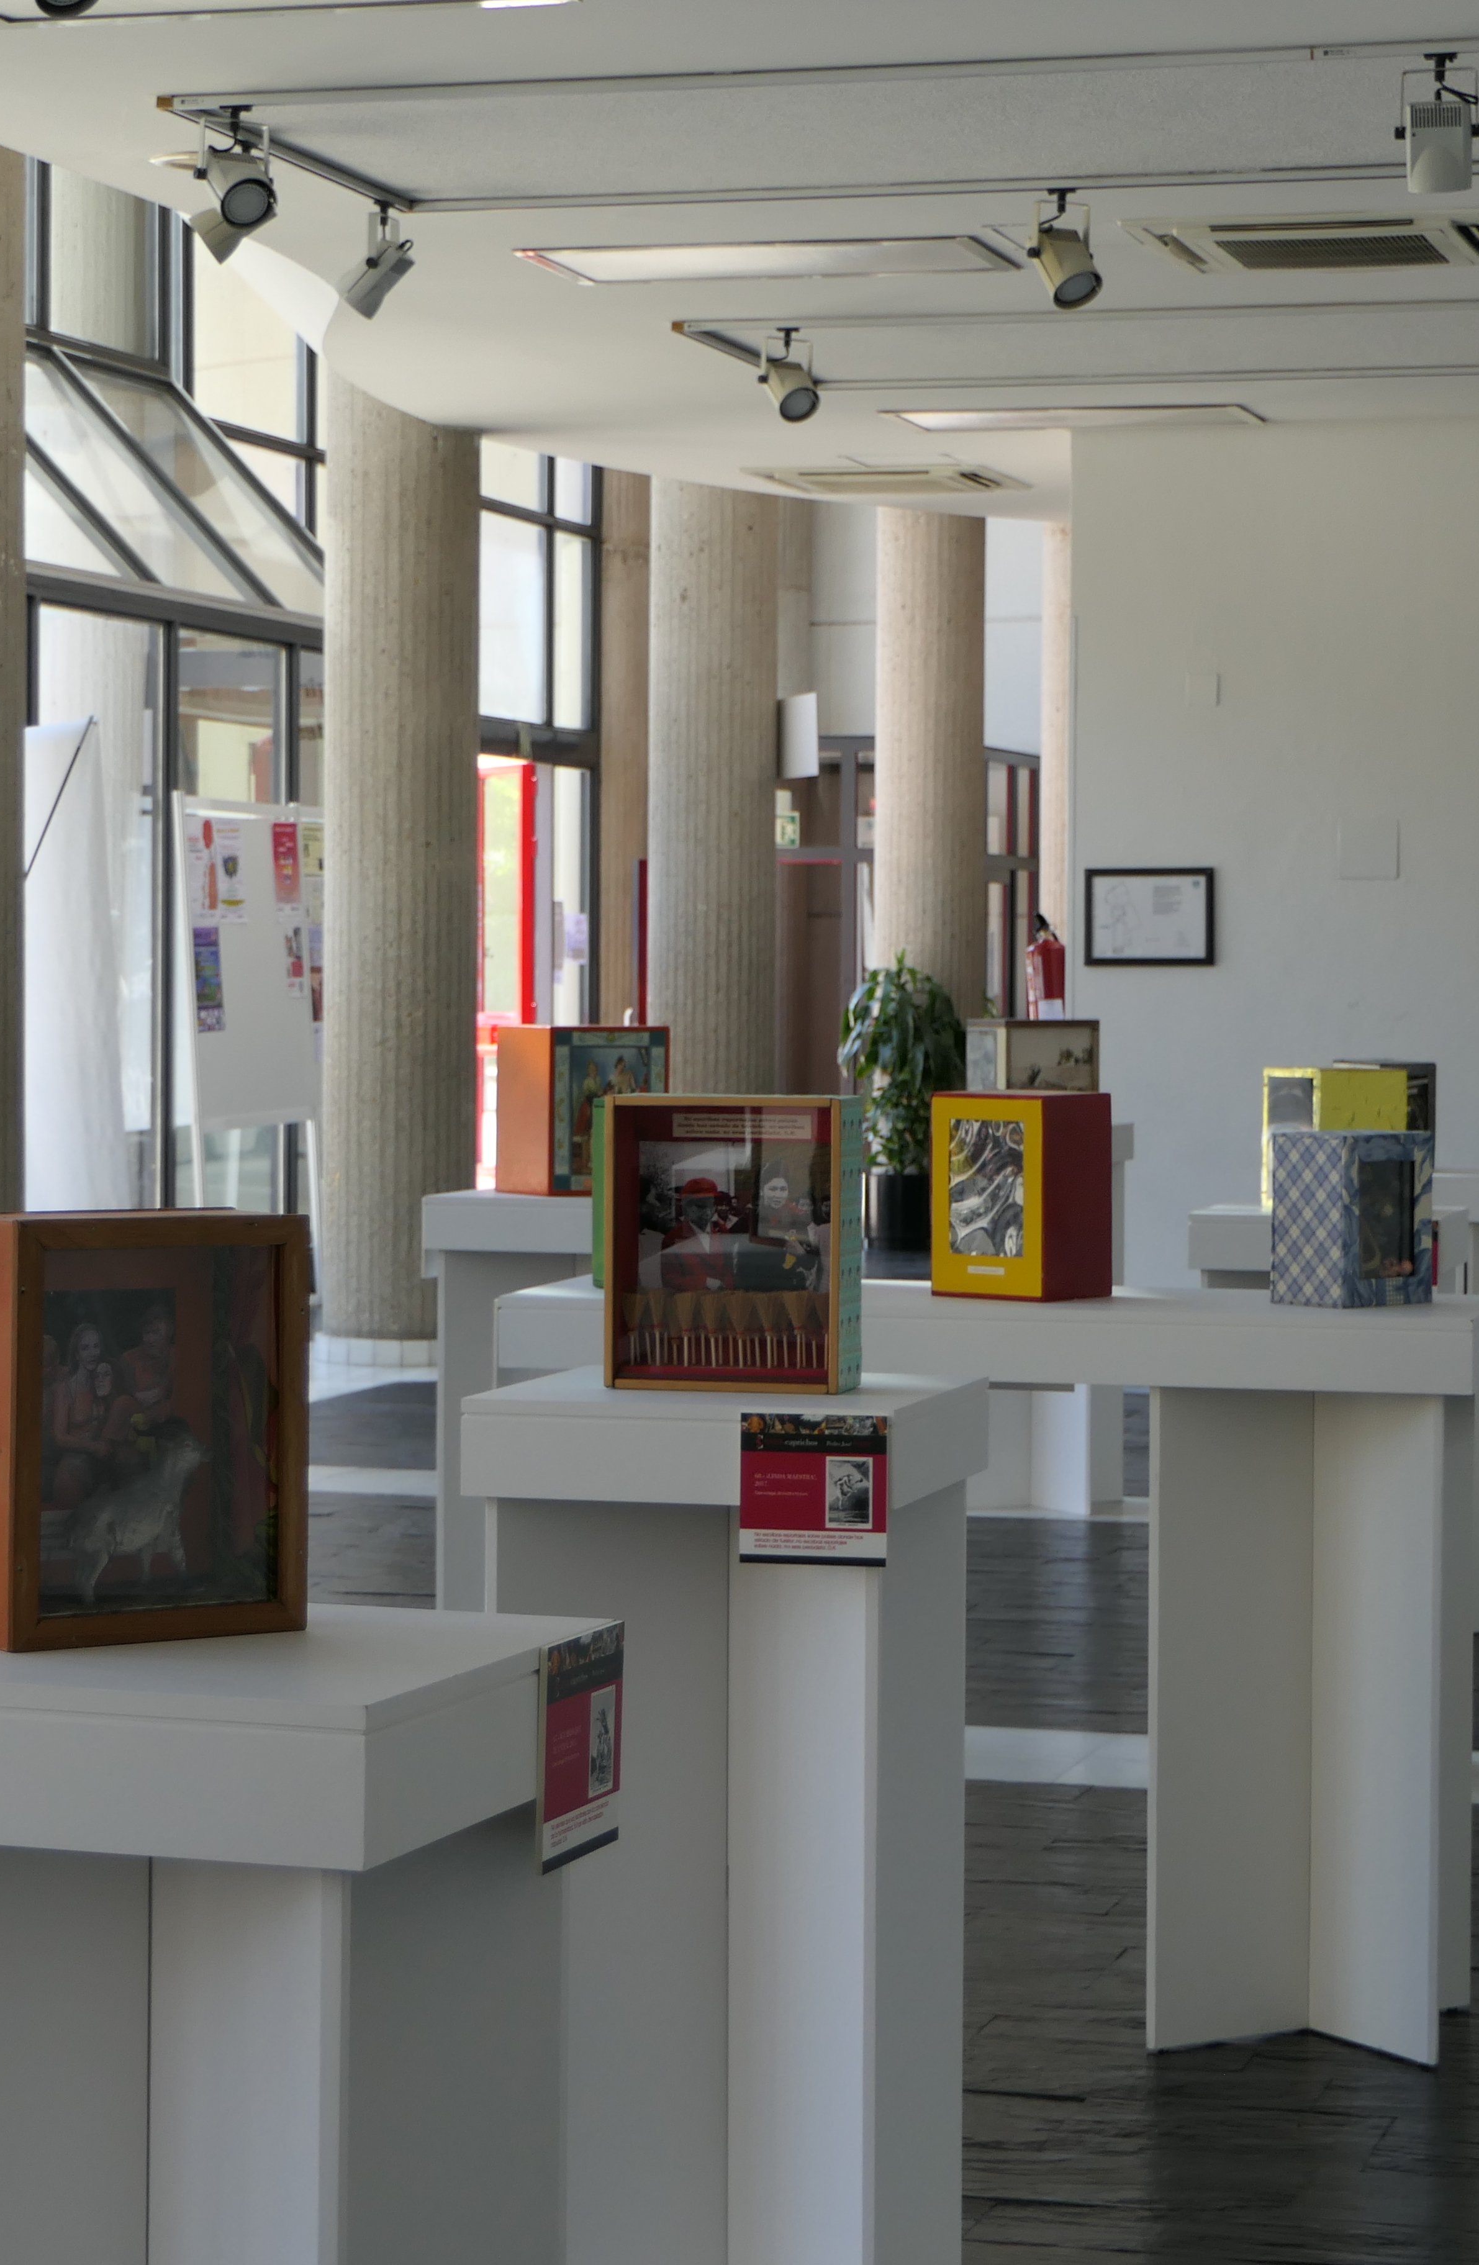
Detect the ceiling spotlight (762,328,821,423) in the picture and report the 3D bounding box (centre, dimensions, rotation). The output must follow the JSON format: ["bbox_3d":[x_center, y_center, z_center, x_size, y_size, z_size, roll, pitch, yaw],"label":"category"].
[{"bbox_3d":[0.153,-2.272,14.446,0.160,0.282,0.200,-1,2,-31],"label":"ceiling spotlight"}]

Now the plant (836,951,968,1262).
[{"bbox_3d":[0.847,-0.142,25.311,0.620,1.570,0.620,1,2,15],"label":"plant"}]

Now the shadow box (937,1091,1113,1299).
[{"bbox_3d":[0.399,0.090,6.774,0.189,0.283,0.168,2,3,38],"label":"shadow box"}]

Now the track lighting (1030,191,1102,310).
[{"bbox_3d":[0.800,-2.173,11.846,0.160,0.292,0.200,-1,2,-31],"label":"track lighting"}]

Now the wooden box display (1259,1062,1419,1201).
[{"bbox_3d":[1.201,0.014,9.741,0.225,0.285,0.170,-1,3,-35],"label":"wooden box display"}]

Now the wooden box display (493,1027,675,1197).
[{"bbox_3d":[-0.312,-0.045,9.672,0.271,0.331,0.222,-1,2,-31],"label":"wooden box display"}]

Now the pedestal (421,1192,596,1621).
[{"bbox_3d":[-0.344,0.658,10.209,0.510,1.050,0.510,1,2,15],"label":"pedestal"}]

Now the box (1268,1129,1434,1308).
[{"bbox_3d":[0.893,0.128,7.049,0.185,0.248,0.140,-2,3,-41],"label":"box"}]

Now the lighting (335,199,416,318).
[{"bbox_3d":[-0.925,-2.227,12.287,0.200,0.297,0.160,1,2,23],"label":"lighting"}]

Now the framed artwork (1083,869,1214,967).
[{"bbox_3d":[1.475,-0.771,17.295,0.447,0.350,0.030,1,2,15],"label":"framed artwork"}]

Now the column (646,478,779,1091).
[{"bbox_3d":[-0.112,-1.079,21.425,0.565,3.510,0.565,0,2,0],"label":"column"}]

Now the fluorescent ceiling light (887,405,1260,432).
[{"bbox_3d":[1.193,-2.531,16.942,1.240,0.050,0.600,1,2,16],"label":"fluorescent ceiling light"}]

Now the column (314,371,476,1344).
[{"bbox_3d":[-1.237,-0.958,17.611,0.565,3.510,0.565,0,2,0],"label":"column"}]

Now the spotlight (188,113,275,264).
[{"bbox_3d":[-1.121,-2.107,10.667,0.170,0.300,0.210,-1,2,-22],"label":"spotlight"}]

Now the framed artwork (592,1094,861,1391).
[{"bbox_3d":[-0.004,0.121,5.351,0.261,0.322,0.134,1,2,12],"label":"framed artwork"}]

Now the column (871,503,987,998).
[{"bbox_3d":[1.026,-1.472,25.864,0.600,4.200,0.600,1,2,15],"label":"column"}]

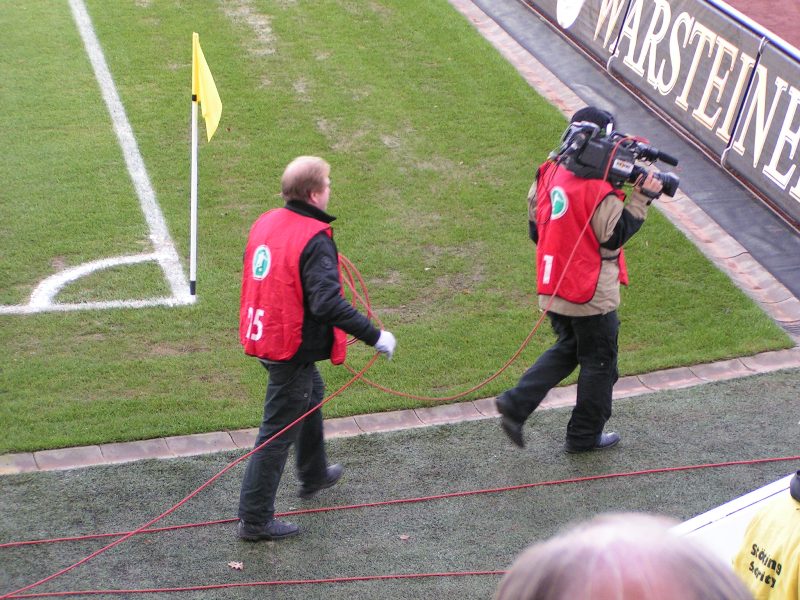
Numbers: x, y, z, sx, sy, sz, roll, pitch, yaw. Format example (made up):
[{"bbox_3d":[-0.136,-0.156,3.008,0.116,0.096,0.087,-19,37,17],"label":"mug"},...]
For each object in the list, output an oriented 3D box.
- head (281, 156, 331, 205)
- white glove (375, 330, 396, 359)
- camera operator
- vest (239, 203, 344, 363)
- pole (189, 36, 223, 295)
[{"bbox_3d":[-0.422,-0.532,11.828,0.215,0.235,0.165,-12,24,-33],"label":"head"},{"bbox_3d":[-0.067,0.210,12.141,0.100,0.125,0.085,-12,24,-33],"label":"white glove"},{"bbox_3d":[0.893,-0.105,12.966,0.780,1.740,0.570,-9,23,-26],"label":"camera operator"},{"bbox_3d":[-0.494,-0.061,11.987,0.370,0.680,0.470,-12,24,-33],"label":"vest"},{"bbox_3d":[-1.087,-0.745,14.800,0.175,1.547,0.100,2,20,0],"label":"pole"}]

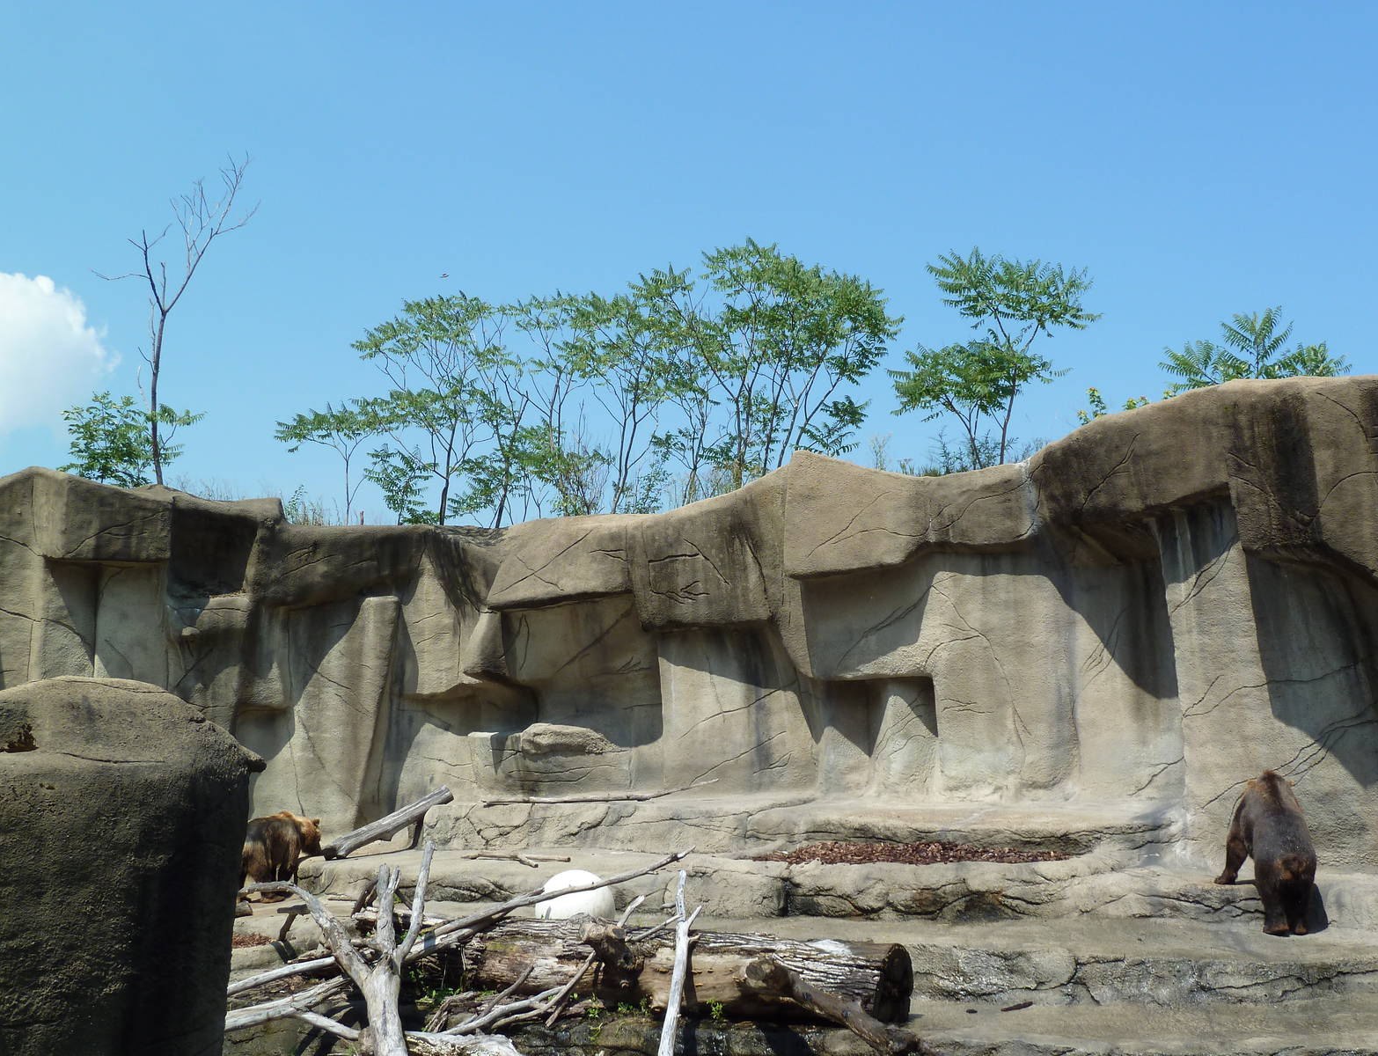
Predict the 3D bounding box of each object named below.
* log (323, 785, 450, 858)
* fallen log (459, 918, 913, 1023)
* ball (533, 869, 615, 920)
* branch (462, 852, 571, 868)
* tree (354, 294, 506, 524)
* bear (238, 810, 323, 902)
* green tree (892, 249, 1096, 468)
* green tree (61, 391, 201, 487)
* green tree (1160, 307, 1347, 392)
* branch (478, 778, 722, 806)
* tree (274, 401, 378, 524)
[{"bbox_3d":[-3.450,3.382,19.672,1.630,0.250,0.250,-20,6,-30],"label":"log"},{"bbox_3d":[-0.096,3.847,14.897,4.000,0.680,0.720,-1,-5,17],"label":"fallen log"},{"bbox_3d":[-1.050,3.499,15.626,0.760,0.760,0.760,0,-4,0],"label":"ball"},{"bbox_3d":[-1.890,3.671,18.873,1.180,0.120,0.650,0,-4,0],"label":"branch"},{"bbox_3d":[-3.766,-1.627,24.700,2.180,3.500,2.000,0,-4,0],"label":"tree"},{"bbox_3d":[-4.590,3.667,19.074,0.600,1.030,1.350,-3,-5,36],"label":"bear"},{"bbox_3d":[4.229,-2.243,23.544,2.790,3.190,2.400,0,-4,0],"label":"green tree"},{"bbox_3d":[-7.751,-1.086,23.655,1.940,1.620,1.700,0,-4,0],"label":"green tree"},{"bbox_3d":[6.968,-1.996,21.017,2.280,1.430,1.900,0,-4,0],"label":"green tree"},{"bbox_3d":[-1.036,3.168,20.516,2.930,0.270,0.200,2,-5,-20],"label":"branch"},{"bbox_3d":[-5.252,-0.847,24.639,1.500,1.970,1.400,0,-4,0],"label":"tree"}]

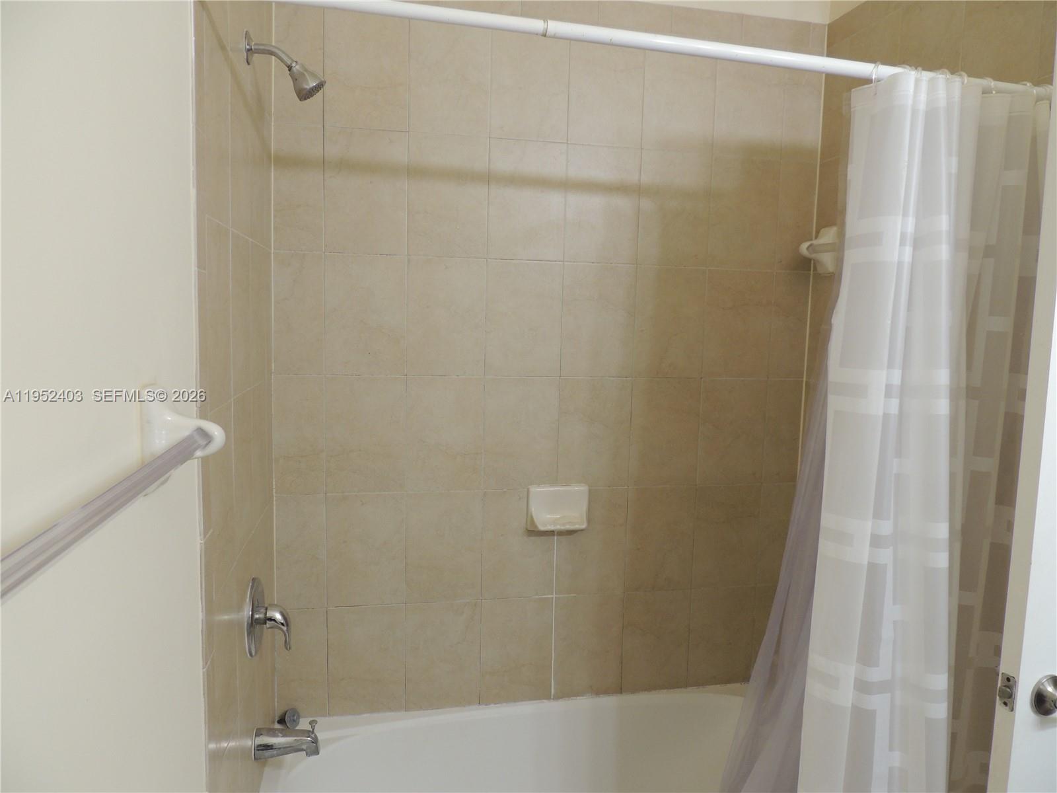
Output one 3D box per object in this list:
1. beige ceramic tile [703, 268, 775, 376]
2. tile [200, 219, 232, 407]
[{"bbox_3d":[0.589,-0.201,2.061,0.201,0.302,0.009,0,7,-12],"label":"beige ceramic tile"},{"bbox_3d":[-0.515,-0.138,1.214,0.010,0.303,0.198,0,6,-12],"label":"tile"}]

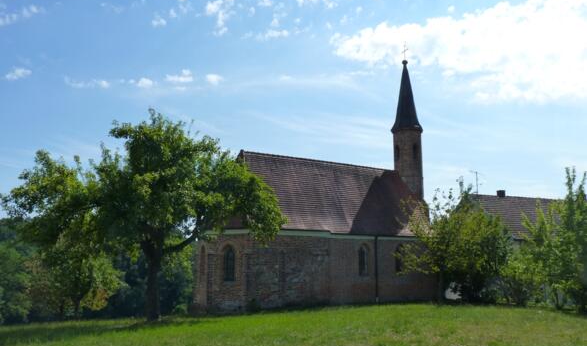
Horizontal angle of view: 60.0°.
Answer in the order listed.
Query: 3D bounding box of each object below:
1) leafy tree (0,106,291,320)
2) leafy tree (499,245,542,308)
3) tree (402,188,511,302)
[{"bbox_3d":[-5.866,1.508,20.072,11.183,8.380,9.500,1,-11,0],"label":"leafy tree"},{"bbox_3d":[12.486,5.563,27.977,2.422,3.346,2.400,1,-11,0],"label":"leafy tree"},{"bbox_3d":[9.796,4.229,30.576,6.494,6.809,5.600,1,-11,0],"label":"tree"}]

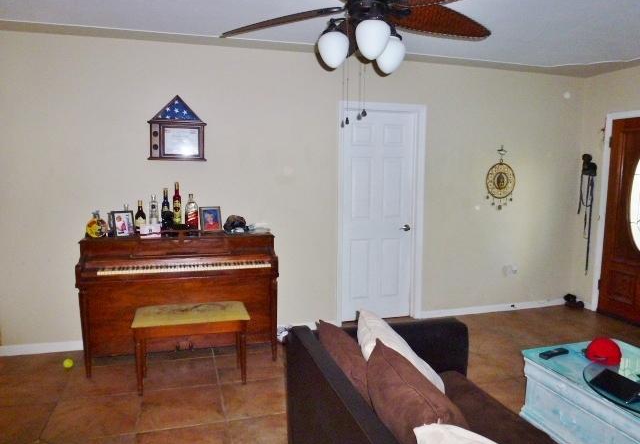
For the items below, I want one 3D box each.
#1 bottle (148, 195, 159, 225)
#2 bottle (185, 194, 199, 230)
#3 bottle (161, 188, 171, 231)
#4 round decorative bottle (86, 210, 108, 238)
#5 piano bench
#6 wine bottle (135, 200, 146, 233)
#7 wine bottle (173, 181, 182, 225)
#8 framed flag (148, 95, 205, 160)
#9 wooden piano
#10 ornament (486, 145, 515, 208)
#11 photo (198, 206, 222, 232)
[{"bbox_3d":[-1.321,-0.050,3.683,0.070,0.340,0.070,-2,7,-15],"label":"bottle"},{"bbox_3d":[-1.034,-0.057,3.742,0.105,0.343,0.100,-2,7,-15],"label":"bottle"},{"bbox_3d":[-1.228,-0.074,3.696,0.068,0.385,0.068,-2,7,-15],"label":"bottle"},{"bbox_3d":[-1.733,0.019,3.603,0.157,0.215,0.090,-1,6,-16],"label":"round decorative bottle"},{"bbox_3d":[-0.878,0.878,3.225,0.737,0.480,0.365,-2,7,-15],"label":"piano bench"},{"bbox_3d":[-1.424,-0.028,3.678,0.083,0.295,0.083,-2,7,-15],"label":"wine bottle"},{"bbox_3d":[-1.144,-0.104,3.726,0.072,0.420,0.072,-2,7,-15],"label":"wine bottle"},{"bbox_3d":[-1.156,-0.763,3.770,0.452,0.520,0.085,-2,7,-15],"label":"framed flag"},{"bbox_3d":[-1.073,0.595,3.657,1.420,0.940,0.600,-2,7,-15],"label":"wooden piano"},{"bbox_3d":[1.828,-0.442,4.670,0.320,0.650,0.030,-2,7,-15],"label":"ornament"},{"bbox_3d":[-0.910,-0.016,3.865,0.190,0.235,0.040,-2,-2,-15],"label":"photo"}]

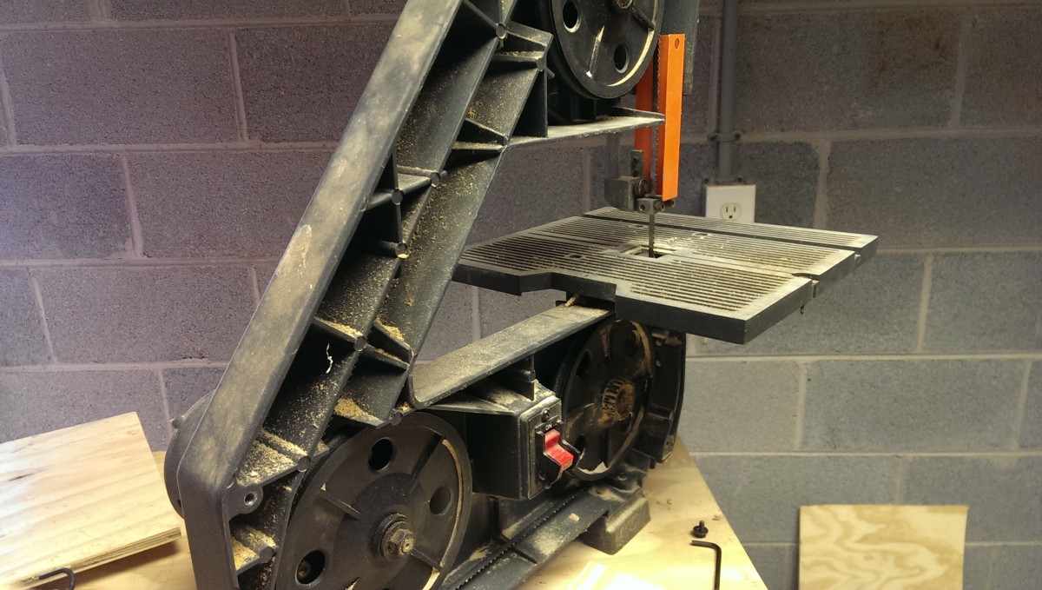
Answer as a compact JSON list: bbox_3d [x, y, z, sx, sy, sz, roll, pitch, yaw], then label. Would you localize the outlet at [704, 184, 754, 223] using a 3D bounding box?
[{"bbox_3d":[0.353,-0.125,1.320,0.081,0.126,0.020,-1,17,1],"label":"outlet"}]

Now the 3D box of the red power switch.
[{"bbox_3d":[0.030,0.118,0.594,0.018,0.027,0.016,12,21,37],"label":"red power switch"}]

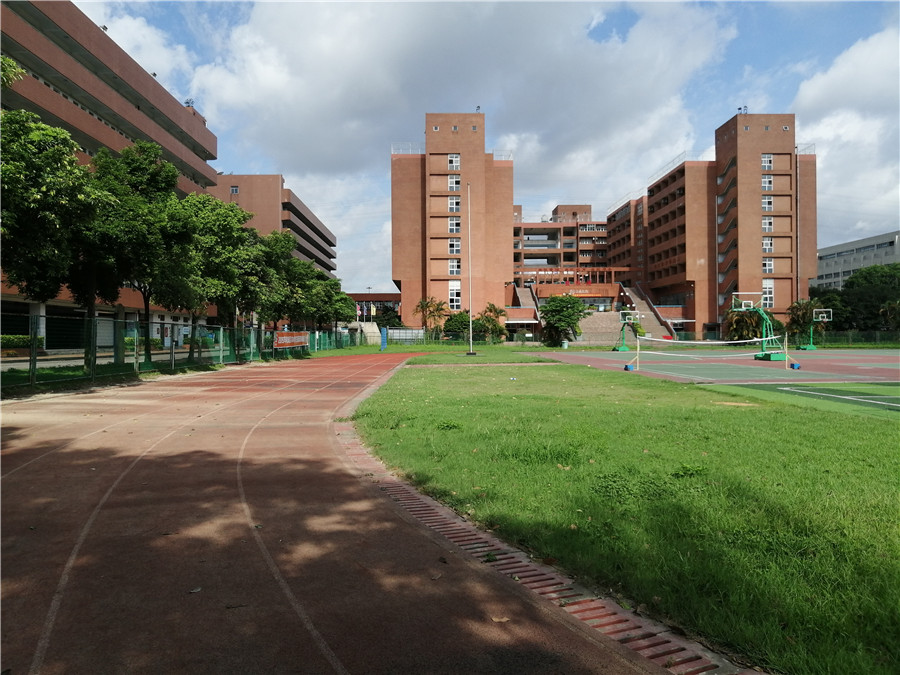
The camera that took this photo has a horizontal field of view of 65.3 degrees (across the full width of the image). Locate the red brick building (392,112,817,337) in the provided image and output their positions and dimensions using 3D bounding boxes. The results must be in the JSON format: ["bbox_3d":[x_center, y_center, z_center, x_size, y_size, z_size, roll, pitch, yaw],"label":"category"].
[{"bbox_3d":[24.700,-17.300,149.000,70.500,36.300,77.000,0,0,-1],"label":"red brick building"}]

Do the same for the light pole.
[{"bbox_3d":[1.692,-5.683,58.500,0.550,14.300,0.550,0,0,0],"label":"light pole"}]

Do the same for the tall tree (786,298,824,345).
[{"bbox_3d":[50.641,-2.137,100.000,5.400,6.800,5.200,0,0,0],"label":"tall tree"}]

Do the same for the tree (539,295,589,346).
[{"bbox_3d":[15.845,-2.345,98.000,7.000,7.300,6.600,0,0,0],"label":"tree"}]

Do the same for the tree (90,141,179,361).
[{"bbox_3d":[-19.744,-5.390,44.000,6.000,14.000,6.000,0,0,0],"label":"tree"}]

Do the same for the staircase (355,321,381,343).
[{"bbox_3d":[-13.550,-0.661,116.000,3.800,4.000,5.500,0,0,-14],"label":"staircase"}]

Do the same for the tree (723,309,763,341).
[{"bbox_3d":[42.645,-1.816,102.000,5.400,4.900,5.200,0,0,0],"label":"tree"}]

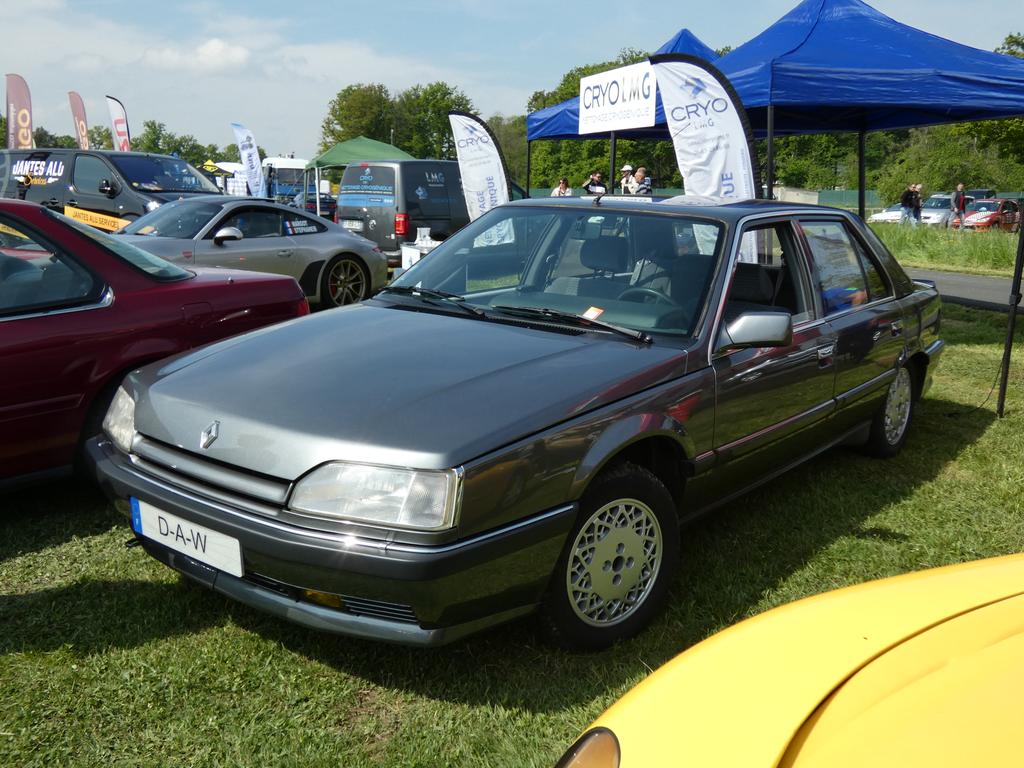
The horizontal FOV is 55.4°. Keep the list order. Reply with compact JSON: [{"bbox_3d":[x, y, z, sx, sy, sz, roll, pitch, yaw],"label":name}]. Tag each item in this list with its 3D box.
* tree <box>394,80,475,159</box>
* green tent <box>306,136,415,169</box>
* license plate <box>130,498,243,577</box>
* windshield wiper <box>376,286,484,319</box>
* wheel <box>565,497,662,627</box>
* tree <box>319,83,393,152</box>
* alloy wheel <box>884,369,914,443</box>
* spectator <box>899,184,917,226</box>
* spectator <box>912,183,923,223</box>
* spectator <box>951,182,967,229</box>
[{"bbox_3d":[-7.397,-22.567,91.984,8.000,11.200,8.000,0,12,0],"label":"tree"},{"bbox_3d":[-4.247,-5.650,27.774,3.000,2.700,3.000,-3,12,-17],"label":"green tent"},{"bbox_3d":[-0.888,0.410,2.662,0.520,0.110,0.020,10,18,38],"label":"license plate"},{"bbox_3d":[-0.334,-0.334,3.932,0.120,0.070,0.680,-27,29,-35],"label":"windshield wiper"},{"bbox_3d":[0.272,0.530,3.011,0.410,0.410,0.160,-9,15,-39],"label":"wheel"},{"bbox_3d":[-15.961,-25.255,101.168,8.000,11.500,8.000,0,12,0],"label":"tree"},{"bbox_3d":[1.946,0.102,5.120,0.180,0.420,0.420,10,15,37],"label":"alloy wheel"},{"bbox_3d":[14.025,-6.212,34.678,0.500,1.750,0.500,5,13,22],"label":"spectator"},{"bbox_3d":[12.638,-5.375,30.568,0.380,1.740,0.500,10,15,39],"label":"spectator"},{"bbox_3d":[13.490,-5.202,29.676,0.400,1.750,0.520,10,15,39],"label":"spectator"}]

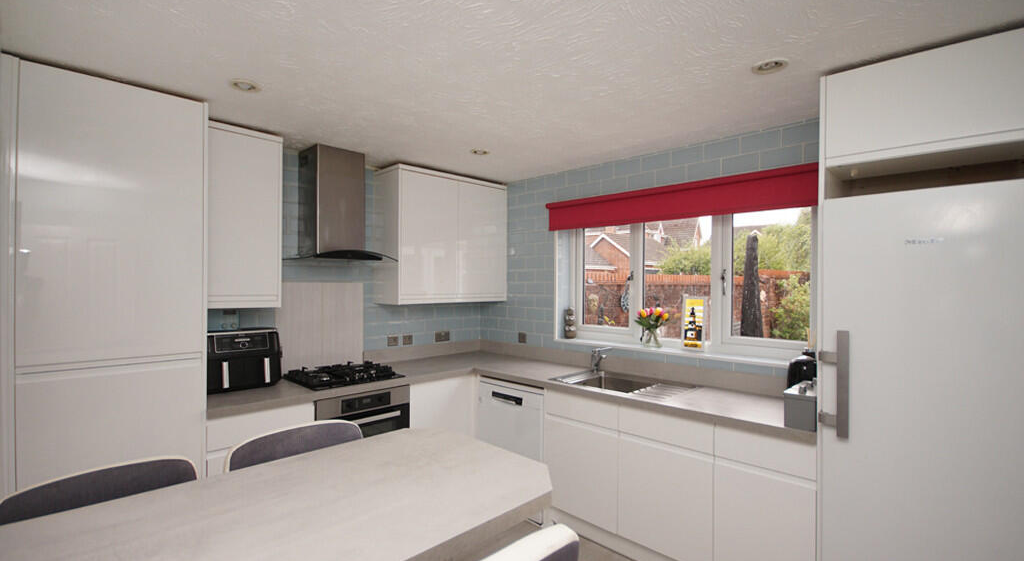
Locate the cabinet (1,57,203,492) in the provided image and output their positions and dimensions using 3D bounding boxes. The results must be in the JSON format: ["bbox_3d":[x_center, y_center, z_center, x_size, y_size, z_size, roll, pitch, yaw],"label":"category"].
[{"bbox_3d":[-1.902,0.333,2.053,0.625,2.375,0.590,1,-1,-42],"label":"cabinet"}]

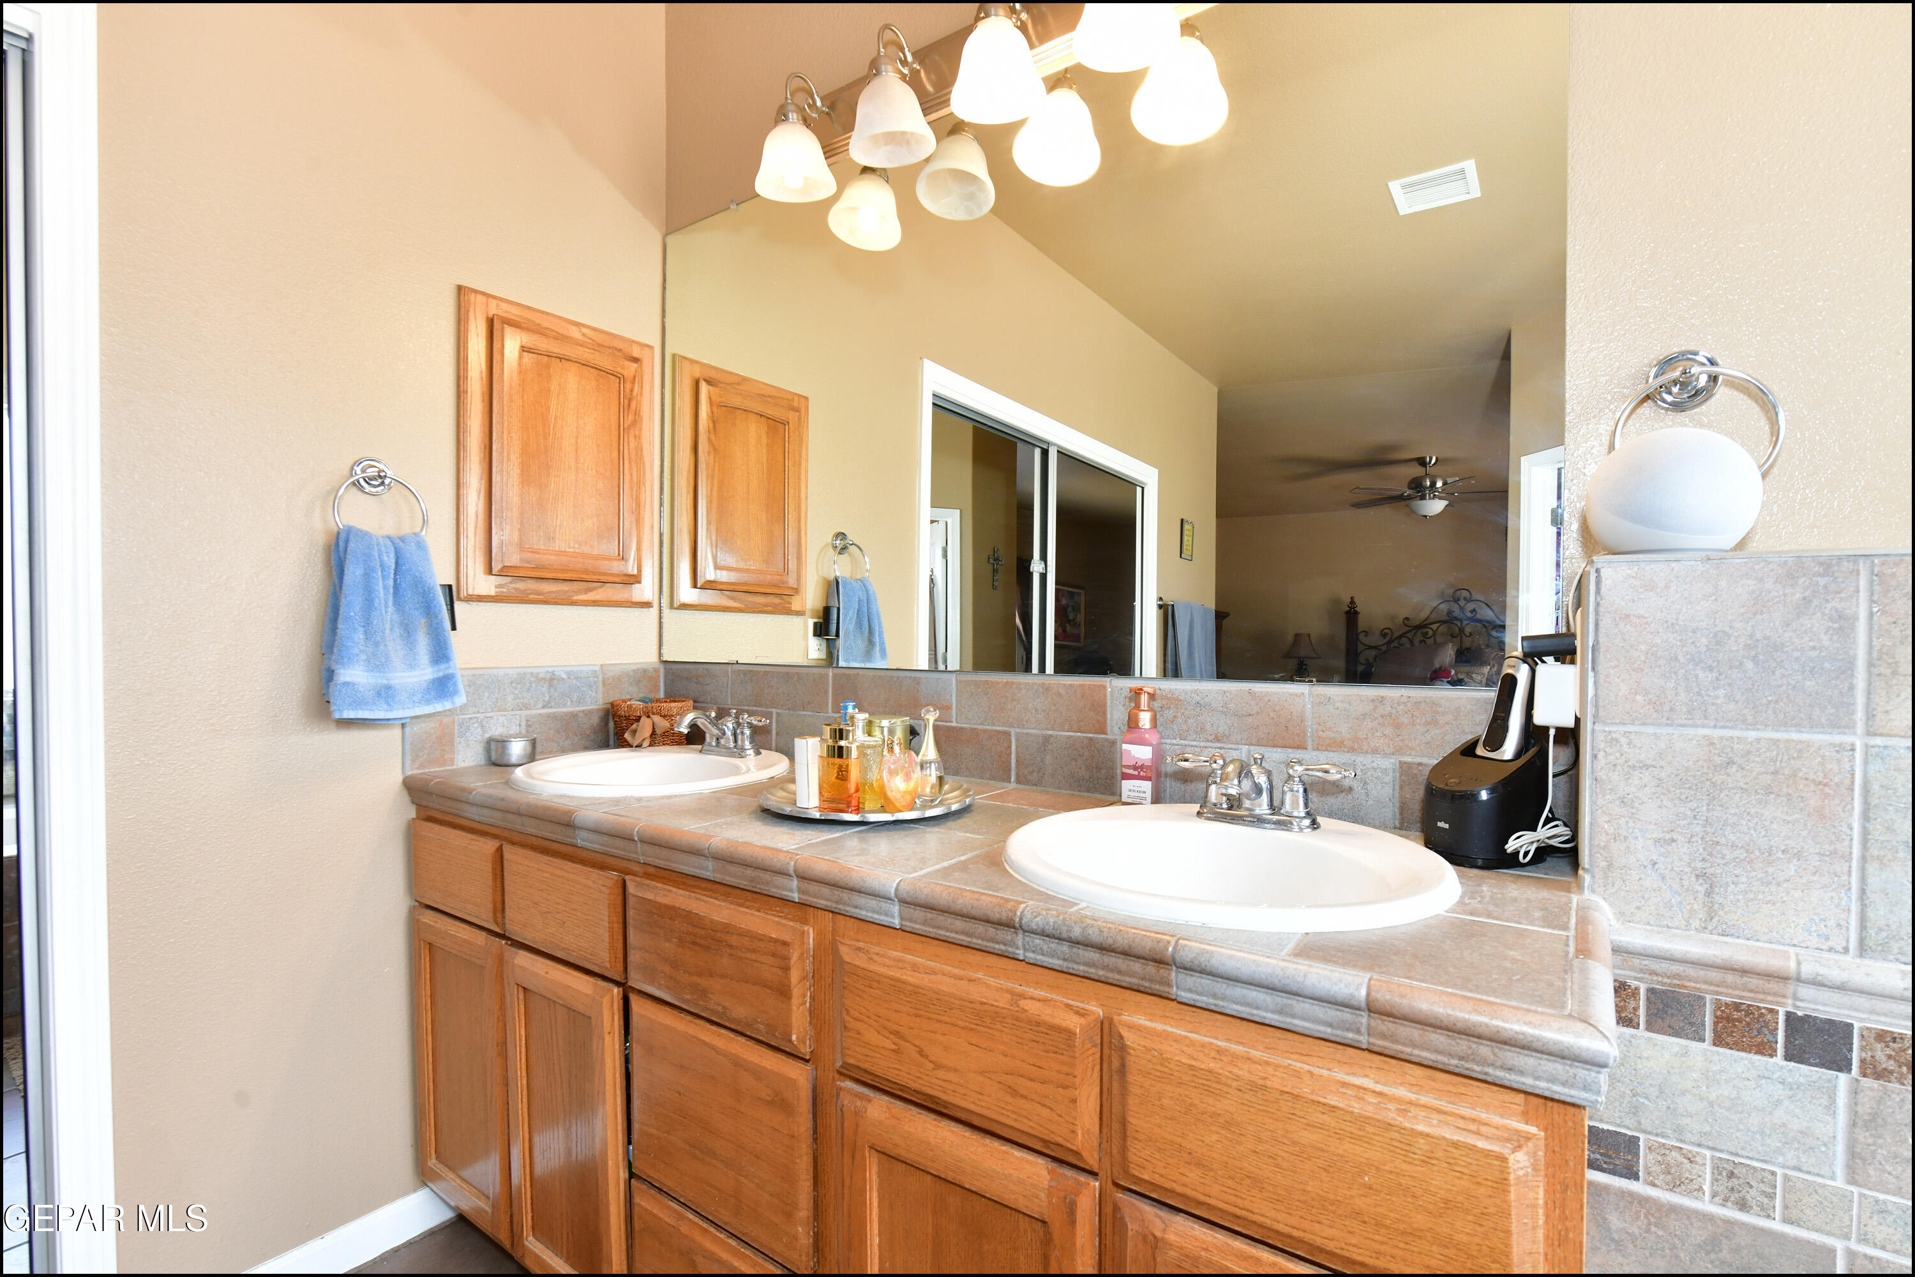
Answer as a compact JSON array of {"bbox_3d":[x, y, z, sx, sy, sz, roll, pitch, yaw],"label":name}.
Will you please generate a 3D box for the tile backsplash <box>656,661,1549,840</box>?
[{"bbox_3d":[0.015,0.162,1.568,1.786,0.194,0.018,0,0,35],"label":"tile backsplash"}]

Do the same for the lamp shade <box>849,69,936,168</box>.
[{"bbox_3d":[-0.123,-0.938,1.526,0.158,0.131,0.158,0,0,0],"label":"lamp shade"}]

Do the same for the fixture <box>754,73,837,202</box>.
[{"bbox_3d":[-0.310,-0.981,1.657,0.157,0.232,0.164,0,0,0],"label":"fixture"}]

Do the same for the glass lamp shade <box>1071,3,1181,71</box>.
[{"bbox_3d":[0.250,-0.942,1.254,0.158,0.138,0.157,0,0,0],"label":"glass lamp shade"}]

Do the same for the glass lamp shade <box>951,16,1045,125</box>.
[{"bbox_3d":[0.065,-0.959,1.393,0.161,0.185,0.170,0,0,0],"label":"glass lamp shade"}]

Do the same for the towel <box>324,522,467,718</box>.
[{"bbox_3d":[-0.997,-0.026,1.512,0.086,0.332,0.214,0,0,35],"label":"towel"}]

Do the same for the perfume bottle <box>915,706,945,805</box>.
[{"bbox_3d":[-0.042,0.174,1.280,0.044,0.146,0.044,0,0,0],"label":"perfume bottle"}]

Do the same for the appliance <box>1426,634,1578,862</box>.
[{"bbox_3d":[0.645,0.141,1.030,0.146,0.245,0.114,0,0,-14],"label":"appliance"}]

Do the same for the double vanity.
[{"bbox_3d":[-0.144,0.686,1.310,1.790,0.882,0.587,0,0,35],"label":"double vanity"}]

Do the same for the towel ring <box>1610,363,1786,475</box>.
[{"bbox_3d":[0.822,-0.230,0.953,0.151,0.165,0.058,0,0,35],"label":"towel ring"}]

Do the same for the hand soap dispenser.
[{"bbox_3d":[0.287,0.166,1.313,0.056,0.183,0.050,0,0,35],"label":"hand soap dispenser"}]

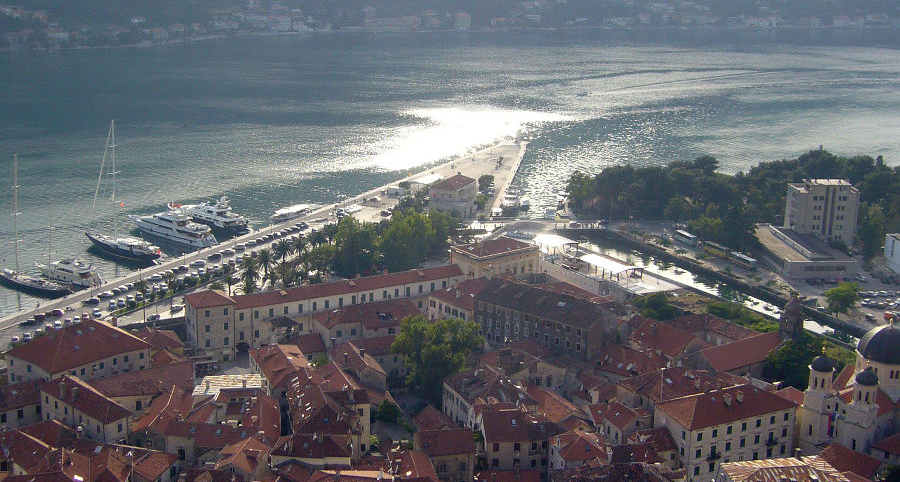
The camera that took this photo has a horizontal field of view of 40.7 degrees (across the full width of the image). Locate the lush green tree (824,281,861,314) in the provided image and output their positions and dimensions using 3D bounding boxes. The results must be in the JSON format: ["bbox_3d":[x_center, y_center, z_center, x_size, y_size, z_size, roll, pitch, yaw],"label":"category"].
[{"bbox_3d":[109.620,16.320,338.440,10.300,9.870,9.500,6,14,18],"label":"lush green tree"}]

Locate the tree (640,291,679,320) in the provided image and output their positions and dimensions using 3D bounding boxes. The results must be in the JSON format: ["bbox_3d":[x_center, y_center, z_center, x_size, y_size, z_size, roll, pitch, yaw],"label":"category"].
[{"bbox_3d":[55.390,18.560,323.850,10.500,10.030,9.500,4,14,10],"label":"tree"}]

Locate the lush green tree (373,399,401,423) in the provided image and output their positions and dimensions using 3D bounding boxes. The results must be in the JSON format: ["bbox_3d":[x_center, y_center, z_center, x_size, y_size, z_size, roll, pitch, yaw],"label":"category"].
[{"bbox_3d":[-13.260,35.900,257.340,5.500,4.630,5.200,1,14,-3],"label":"lush green tree"}]

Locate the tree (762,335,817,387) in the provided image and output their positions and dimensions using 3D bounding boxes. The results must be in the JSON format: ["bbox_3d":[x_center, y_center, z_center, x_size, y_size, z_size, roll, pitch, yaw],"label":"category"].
[{"bbox_3d":[79.080,28.190,280.140,13.500,12.910,12.500,5,14,16],"label":"tree"}]

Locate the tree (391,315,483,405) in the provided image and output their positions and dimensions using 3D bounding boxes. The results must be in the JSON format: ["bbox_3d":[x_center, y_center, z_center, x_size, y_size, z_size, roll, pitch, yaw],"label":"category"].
[{"bbox_3d":[-2.950,26.190,265.140,20.000,20.270,18.000,1,14,-1],"label":"tree"}]

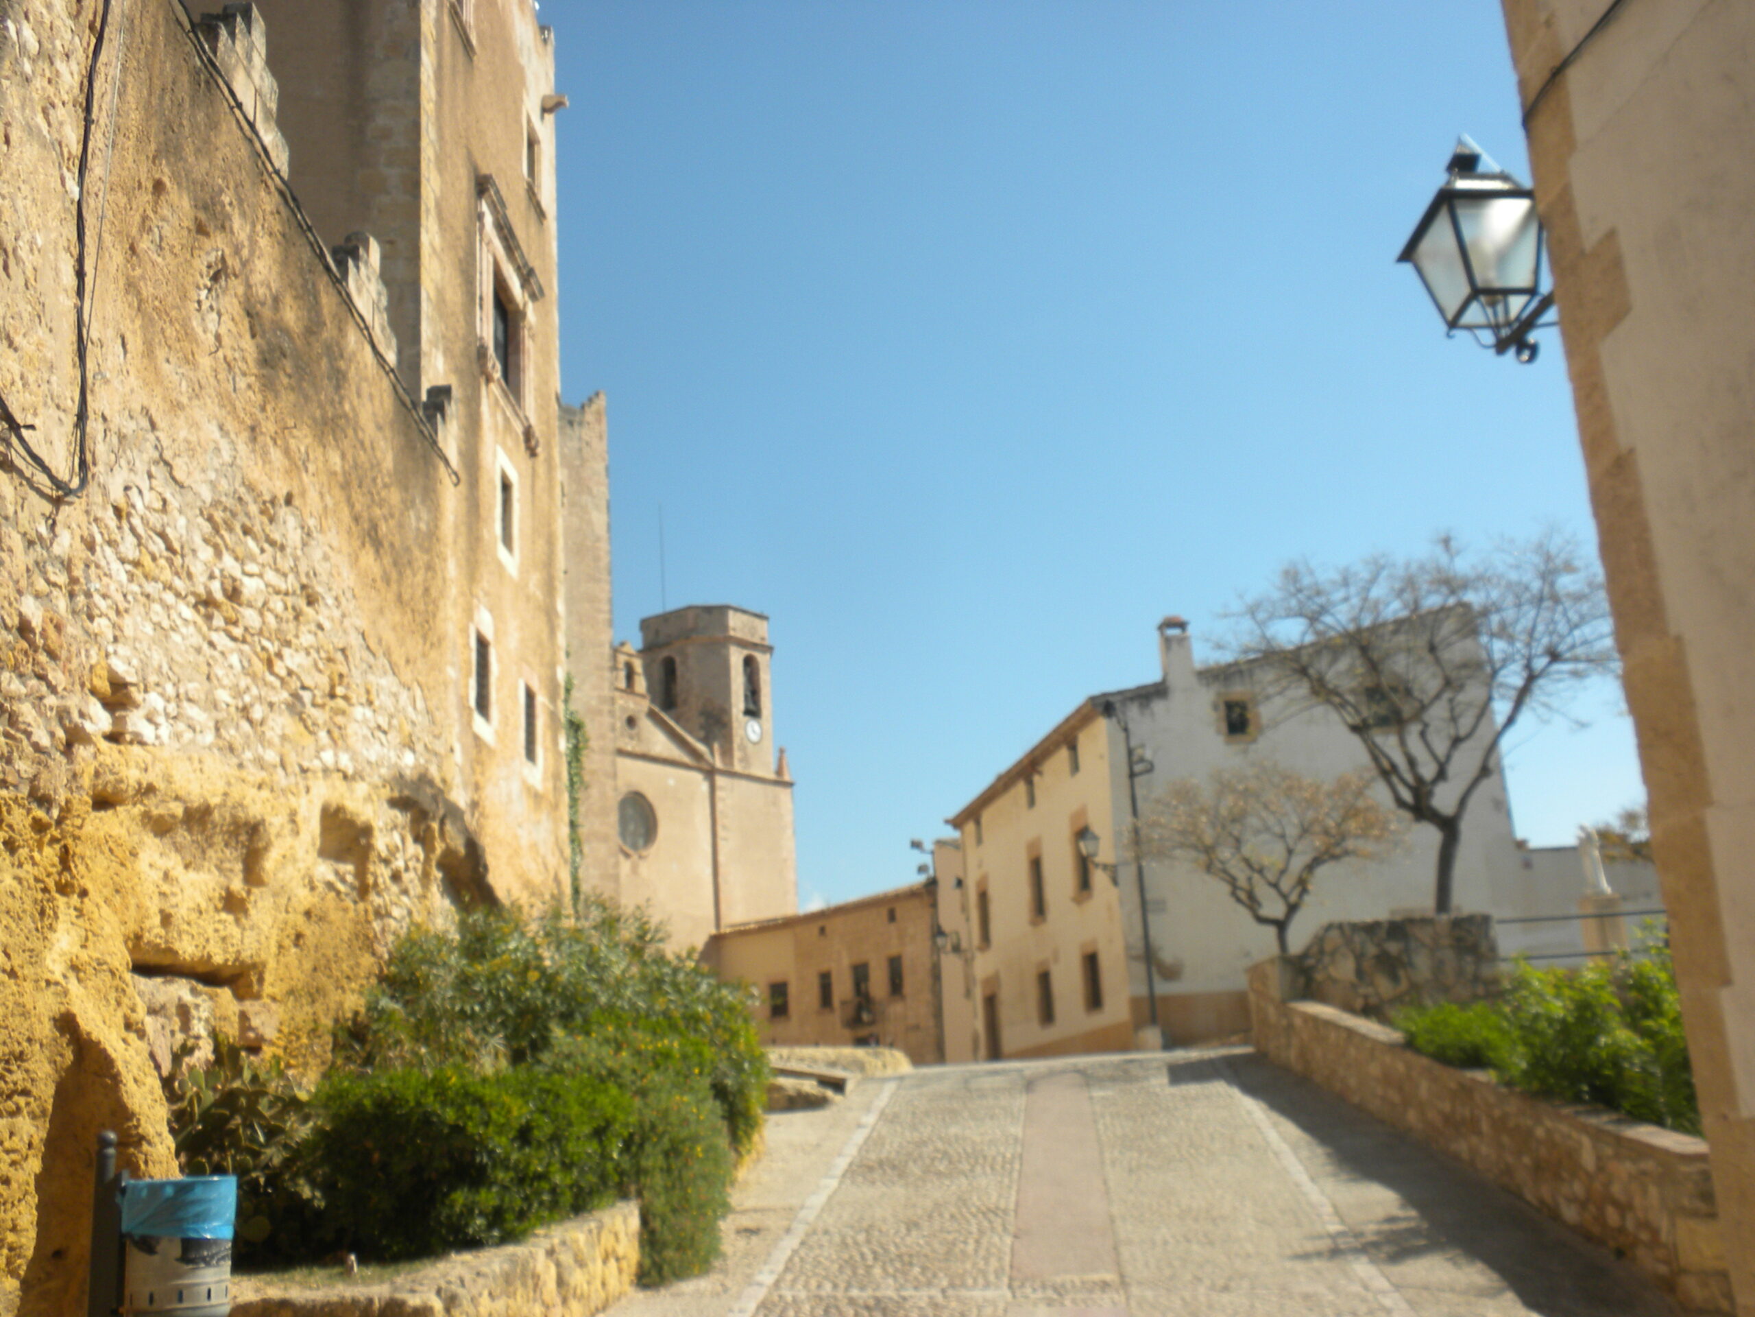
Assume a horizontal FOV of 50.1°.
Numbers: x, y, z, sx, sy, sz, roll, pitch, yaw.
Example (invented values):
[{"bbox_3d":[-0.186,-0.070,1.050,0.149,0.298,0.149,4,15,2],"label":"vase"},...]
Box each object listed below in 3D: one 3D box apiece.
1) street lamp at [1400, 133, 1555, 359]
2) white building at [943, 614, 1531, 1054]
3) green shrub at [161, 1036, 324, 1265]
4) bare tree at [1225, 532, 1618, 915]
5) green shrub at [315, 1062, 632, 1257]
[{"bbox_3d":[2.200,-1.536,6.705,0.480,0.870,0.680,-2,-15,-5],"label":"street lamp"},{"bbox_3d":[9.377,6.096,55.091,11.200,11.000,16.500,-1,-16,-11],"label":"white building"},{"bbox_3d":[-2.575,1.991,7.600,0.630,0.900,0.650,-4,-15,0],"label":"green shrub"},{"bbox_3d":[5.230,0.948,17.481,3.800,4.450,3.700,-4,-15,0],"label":"bare tree"},{"bbox_3d":[-1.653,2.030,7.600,1.250,0.800,1.000,-4,-15,0],"label":"green shrub"}]

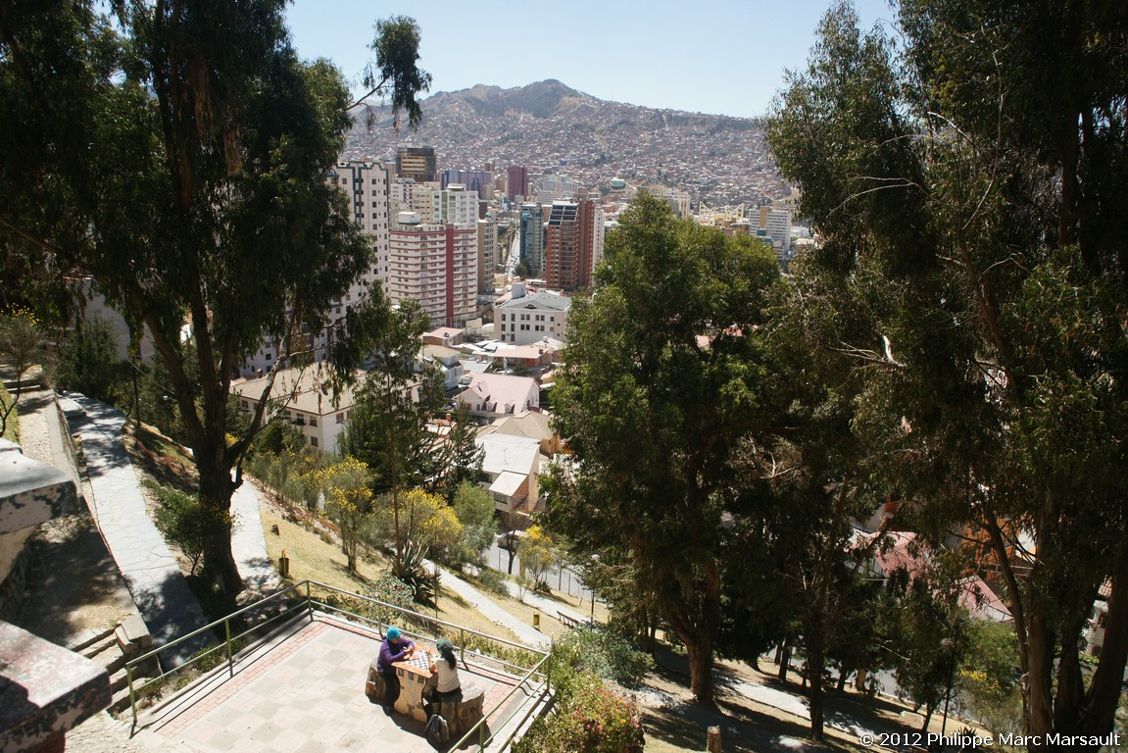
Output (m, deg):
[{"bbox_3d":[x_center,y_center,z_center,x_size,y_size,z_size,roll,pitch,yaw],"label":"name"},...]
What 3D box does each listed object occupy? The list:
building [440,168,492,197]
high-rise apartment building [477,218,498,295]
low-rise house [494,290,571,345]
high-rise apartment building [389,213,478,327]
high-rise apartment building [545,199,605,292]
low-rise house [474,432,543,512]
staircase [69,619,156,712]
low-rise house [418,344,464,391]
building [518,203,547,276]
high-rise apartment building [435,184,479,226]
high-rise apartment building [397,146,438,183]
[{"bbox_3d":[-77.591,-131.594,593.792,41.000,59.500,13.000,-8,17,-36],"label":"building"},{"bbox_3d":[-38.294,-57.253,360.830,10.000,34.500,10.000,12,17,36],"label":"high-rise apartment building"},{"bbox_3d":[-9.529,-19.340,248.926,22.300,14.500,24.000,3,13,5],"label":"low-rise house"},{"bbox_3d":[-51.701,-43.952,304.377,12.000,44.000,34.000,13,17,39],"label":"high-rise apartment building"},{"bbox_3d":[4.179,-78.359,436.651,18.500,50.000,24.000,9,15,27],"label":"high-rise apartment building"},{"bbox_3d":[-9.224,15.521,120.779,9.300,7.200,15.000,3,13,5],"label":"low-rise house"},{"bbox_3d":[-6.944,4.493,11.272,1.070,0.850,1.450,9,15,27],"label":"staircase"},{"bbox_3d":[-30.183,-2.432,187.161,8.000,10.000,6.800,8,15,23],"label":"low-rise house"},{"bbox_3d":[-22.520,-100.385,545.836,13.000,47.500,13.000,11,16,34],"label":"building"},{"bbox_3d":[-49.351,-60.964,344.729,13.200,51.500,15.400,11,16,34],"label":"high-rise apartment building"},{"bbox_3d":[-105.152,-124.540,538.988,27.000,77.500,13.000,9,15,29],"label":"high-rise apartment building"}]

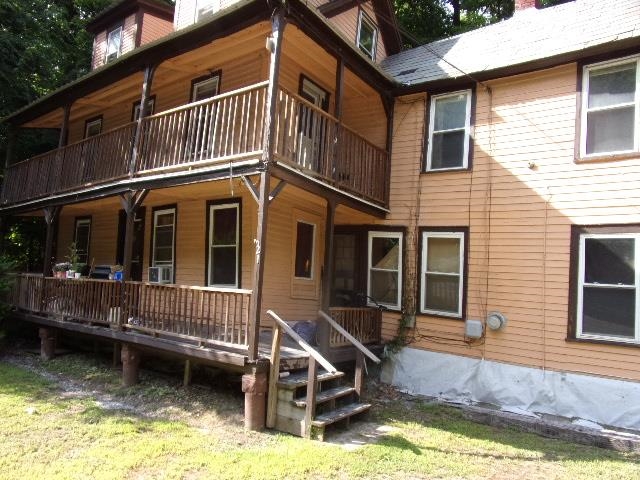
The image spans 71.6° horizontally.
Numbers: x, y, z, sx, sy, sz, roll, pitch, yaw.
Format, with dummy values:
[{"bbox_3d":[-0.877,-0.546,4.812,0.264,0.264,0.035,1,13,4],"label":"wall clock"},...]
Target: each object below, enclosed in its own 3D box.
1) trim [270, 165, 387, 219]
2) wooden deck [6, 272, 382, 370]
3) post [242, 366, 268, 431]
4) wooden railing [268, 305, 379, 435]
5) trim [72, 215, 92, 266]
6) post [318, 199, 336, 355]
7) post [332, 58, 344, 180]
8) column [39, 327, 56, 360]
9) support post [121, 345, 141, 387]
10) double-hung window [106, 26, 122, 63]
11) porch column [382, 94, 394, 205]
[{"bbox_3d":[0.255,-0.625,6.522,0.096,0.184,3.013,-1,-9,36],"label":"trim"},{"bbox_3d":[-2.833,1.252,8.485,7.570,0.933,2.903,-1,-6,36],"label":"wooden deck"},{"bbox_3d":[-0.720,1.821,5.134,0.301,0.720,0.301,3,-5,0],"label":"post"},{"bbox_3d":[0.085,1.565,5.430,1.029,1.330,1.198,-1,-6,36],"label":"wooden railing"},{"bbox_3d":[-5.462,0.121,10.147,0.750,1.419,0.074,-1,-6,36],"label":"trim"},{"bbox_3d":[0.143,0.493,6.351,0.088,2.154,0.088,-1,-6,36],"label":"post"},{"bbox_3d":[0.224,-1.729,6.495,0.088,1.860,0.088,-1,-6,36],"label":"post"},{"bbox_3d":[-5.082,1.927,8.283,0.301,0.625,0.301,-1,-6,36],"label":"column"},{"bbox_3d":[-2.847,1.879,6.669,0.301,0.647,0.301,-1,-6,36],"label":"support post"},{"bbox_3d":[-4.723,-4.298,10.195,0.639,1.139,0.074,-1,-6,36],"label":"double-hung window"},{"bbox_3d":[1.180,-1.553,7.814,0.088,2.014,0.088,-1,-6,36],"label":"porch column"}]

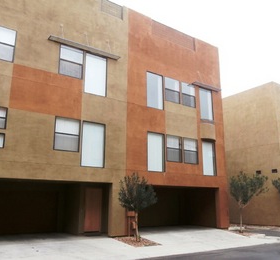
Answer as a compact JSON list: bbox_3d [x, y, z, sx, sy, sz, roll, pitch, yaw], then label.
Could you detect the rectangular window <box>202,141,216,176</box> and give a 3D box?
[{"bbox_3d":[4.240,1.724,18.571,1.230,2.163,0.130,8,-15,-33],"label":"rectangular window"}]

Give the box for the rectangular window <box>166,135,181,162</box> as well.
[{"bbox_3d":[1.948,1.080,17.135,1.186,1.510,0.130,8,-15,-33],"label":"rectangular window"}]

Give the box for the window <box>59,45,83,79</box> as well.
[{"bbox_3d":[-3.318,-3.270,14.474,1.216,1.495,0.130,8,-15,-33],"label":"window"}]

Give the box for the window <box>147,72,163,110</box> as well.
[{"bbox_3d":[0.850,-2.232,17.113,1.175,2.094,0.130,8,-15,-33],"label":"window"}]

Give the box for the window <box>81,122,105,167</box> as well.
[{"bbox_3d":[-2.236,0.695,14.339,1.237,2.176,0.130,8,-15,-33],"label":"window"}]

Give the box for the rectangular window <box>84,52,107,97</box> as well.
[{"bbox_3d":[-2.273,-2.823,15.402,1.230,2.149,0.120,9,-16,-34],"label":"rectangular window"}]

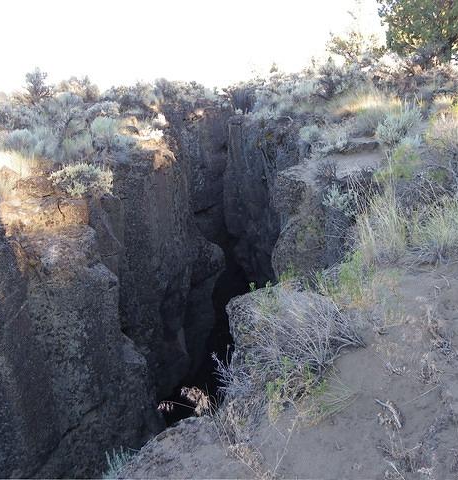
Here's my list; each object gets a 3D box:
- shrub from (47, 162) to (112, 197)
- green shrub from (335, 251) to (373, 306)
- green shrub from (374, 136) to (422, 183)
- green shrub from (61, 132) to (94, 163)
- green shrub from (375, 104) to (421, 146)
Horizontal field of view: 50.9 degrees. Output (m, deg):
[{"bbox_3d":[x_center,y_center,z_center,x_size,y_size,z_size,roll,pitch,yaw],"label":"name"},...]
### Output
[{"bbox_3d":[-2.179,-0.894,7.100,0.945,0.460,0.750,-7,18,-16],"label":"shrub"},{"bbox_3d":[0.940,0.288,3.600,0.285,0.370,0.280,3,18,15],"label":"green shrub"},{"bbox_3d":[2.384,-1.139,6.800,0.679,0.600,0.580,4,18,19],"label":"green shrub"},{"bbox_3d":[-2.963,-1.809,9.400,0.626,0.550,0.580,-7,18,-16],"label":"green shrub"},{"bbox_3d":[3.244,-2.191,9.200,0.880,0.780,0.800,4,18,18],"label":"green shrub"}]

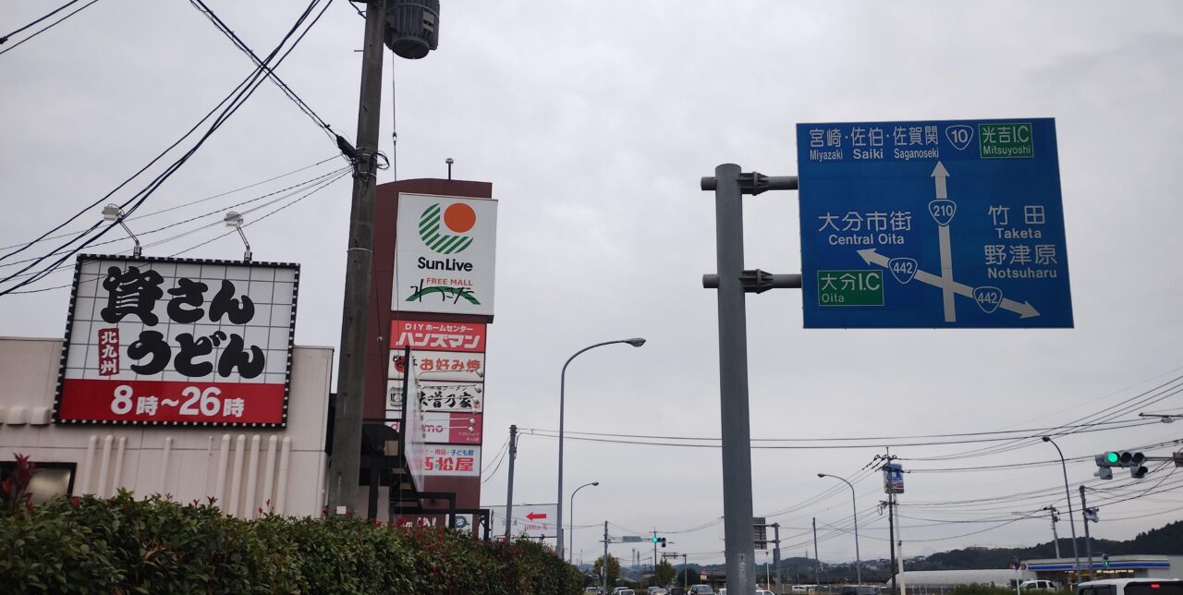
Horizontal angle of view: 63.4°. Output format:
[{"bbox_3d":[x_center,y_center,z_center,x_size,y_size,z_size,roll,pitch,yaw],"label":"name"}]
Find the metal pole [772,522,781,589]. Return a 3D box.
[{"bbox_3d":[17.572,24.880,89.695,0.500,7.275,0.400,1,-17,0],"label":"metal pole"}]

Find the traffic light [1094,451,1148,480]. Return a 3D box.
[{"bbox_3d":[16.178,5.083,29.200,1.200,0.750,0.650,-1,-17,4],"label":"traffic light"}]

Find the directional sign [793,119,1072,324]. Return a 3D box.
[{"bbox_3d":[4.892,-1.073,13.861,3.697,3.100,0.120,0,-12,5],"label":"directional sign"}]

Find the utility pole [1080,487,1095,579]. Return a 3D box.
[{"bbox_3d":[26.088,13.342,49.987,0.320,6.967,0.300,-1,-17,4],"label":"utility pole"}]

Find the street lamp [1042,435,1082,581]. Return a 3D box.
[{"bbox_3d":[27.950,13.573,56.597,0.350,10.400,3.100,-15,-23,42],"label":"street lamp"}]

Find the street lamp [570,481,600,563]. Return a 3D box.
[{"bbox_3d":[-0.555,21.464,83.389,3.100,10.400,0.350,-13,-22,38],"label":"street lamp"}]

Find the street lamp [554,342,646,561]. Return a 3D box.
[{"bbox_3d":[0.434,6.556,34.293,3.250,10.400,0.350,-1,-17,4],"label":"street lamp"}]

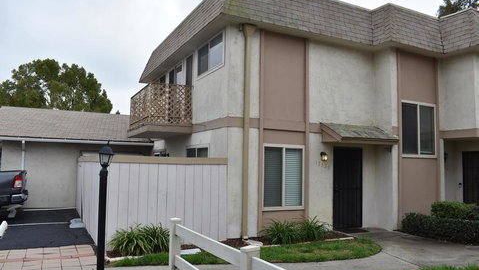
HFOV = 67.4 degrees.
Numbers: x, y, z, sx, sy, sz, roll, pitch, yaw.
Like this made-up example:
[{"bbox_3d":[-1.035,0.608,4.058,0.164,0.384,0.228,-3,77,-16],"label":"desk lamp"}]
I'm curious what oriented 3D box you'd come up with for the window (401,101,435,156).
[{"bbox_3d":[5.007,-0.135,9.982,1.462,1.537,0.101,3,-5,-28],"label":"window"}]

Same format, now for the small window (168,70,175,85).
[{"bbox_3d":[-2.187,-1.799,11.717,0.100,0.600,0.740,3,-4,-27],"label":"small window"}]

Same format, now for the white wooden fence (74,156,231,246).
[{"bbox_3d":[-2.776,1.499,9.841,2.545,1.747,6.065,3,-5,-28],"label":"white wooden fence"}]

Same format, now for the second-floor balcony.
[{"bbox_3d":[-2.447,-0.614,10.846,1.218,1.310,2.688,3,-5,-28],"label":"second-floor balcony"}]

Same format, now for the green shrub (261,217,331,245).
[{"bbox_3d":[1.221,2.068,7.885,1.512,0.496,0.739,3,-5,-28],"label":"green shrub"}]

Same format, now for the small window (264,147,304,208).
[{"bbox_3d":[1.071,1.003,8.510,1.183,1.544,0.101,3,-5,-28],"label":"small window"}]

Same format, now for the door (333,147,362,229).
[{"bbox_3d":[2.801,1.376,9.297,1.010,2.070,0.100,3,-4,-27],"label":"door"}]

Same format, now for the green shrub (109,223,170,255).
[{"bbox_3d":[-1.791,1.889,6.549,1.042,0.487,0.588,3,-5,-28],"label":"green shrub"}]

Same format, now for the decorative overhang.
[{"bbox_3d":[3.052,-0.023,9.079,1.950,0.500,0.740,3,-4,-27],"label":"decorative overhang"}]

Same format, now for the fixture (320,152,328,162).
[{"bbox_3d":[2.119,0.550,8.877,0.140,0.260,0.160,3,-4,-27],"label":"fixture"}]

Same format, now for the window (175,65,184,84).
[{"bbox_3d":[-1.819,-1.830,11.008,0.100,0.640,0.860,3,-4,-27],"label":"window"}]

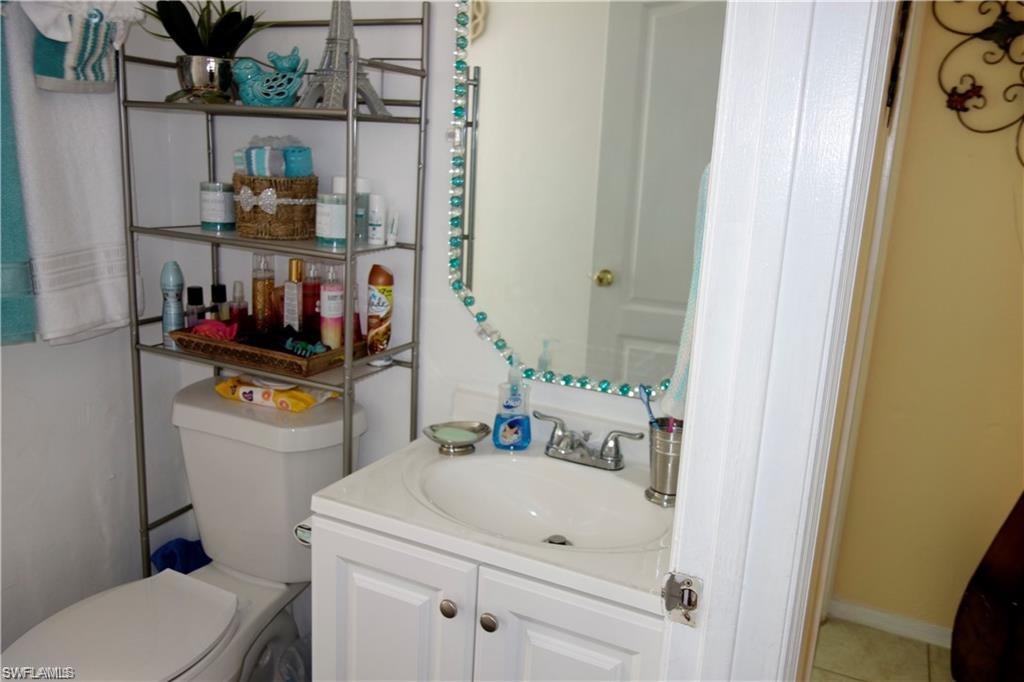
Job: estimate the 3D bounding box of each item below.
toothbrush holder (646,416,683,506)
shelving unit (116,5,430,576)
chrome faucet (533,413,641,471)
[{"bbox_3d":[0.268,0.204,1.335,0.082,0.131,0.082,9,14,24],"label":"toothbrush holder"},{"bbox_3d":[-0.518,0.112,1.752,0.582,1.638,0.260,9,14,24],"label":"shelving unit"},{"bbox_3d":[0.119,0.194,1.456,0.218,0.080,0.140,9,14,24],"label":"chrome faucet"}]

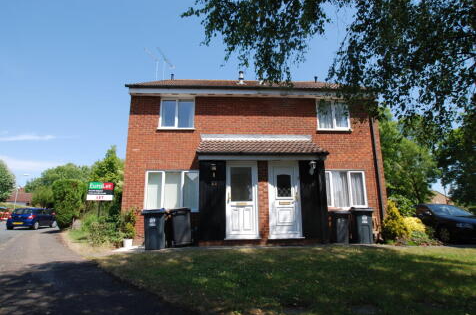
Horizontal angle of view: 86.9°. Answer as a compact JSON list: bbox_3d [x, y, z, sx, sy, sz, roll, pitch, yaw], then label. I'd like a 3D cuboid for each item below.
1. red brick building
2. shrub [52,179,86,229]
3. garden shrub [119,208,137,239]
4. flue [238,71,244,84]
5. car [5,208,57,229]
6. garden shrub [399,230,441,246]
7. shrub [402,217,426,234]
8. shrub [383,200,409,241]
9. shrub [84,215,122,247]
[{"bbox_3d":[0.459,-0.498,12.269,8.800,7.950,10.000,0,-11,-3],"label":"red brick building"},{"bbox_3d":[-10.089,2.804,15.045,1.850,2.900,1.800,0,-11,-3],"label":"shrub"},{"bbox_3d":[-3.280,1.954,7.455,0.510,0.910,0.500,0,-11,-3],"label":"garden shrub"},{"bbox_3d":[0.149,-3.393,10.681,0.230,0.560,0.230,0,-11,-3],"label":"flue"},{"bbox_3d":[-15.320,4.647,19.103,1.750,1.500,4.100,2,-11,-11],"label":"car"},{"bbox_3d":[5.572,2.401,7.676,1.200,0.450,0.750,0,-11,-3],"label":"garden shrub"},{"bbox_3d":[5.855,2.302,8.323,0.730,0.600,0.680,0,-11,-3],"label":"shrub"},{"bbox_3d":[5.042,2.006,8.033,0.770,1.280,0.740,0,-11,-3],"label":"shrub"},{"bbox_3d":[-4.250,2.313,7.946,1.080,0.930,0.950,0,-11,-3],"label":"shrub"}]

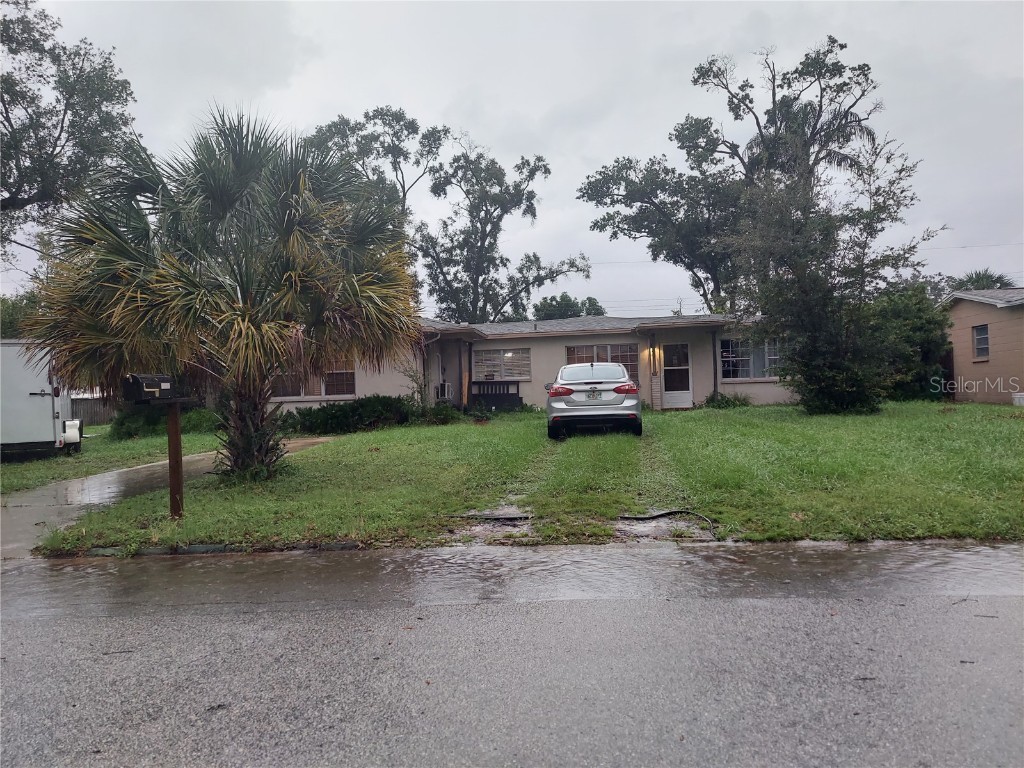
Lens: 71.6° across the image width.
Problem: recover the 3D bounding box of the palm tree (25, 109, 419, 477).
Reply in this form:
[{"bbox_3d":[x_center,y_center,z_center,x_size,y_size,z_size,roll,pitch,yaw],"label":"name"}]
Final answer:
[{"bbox_3d":[-3.680,-1.210,9.478,5.000,4.850,4.800,-2,1,6],"label":"palm tree"}]

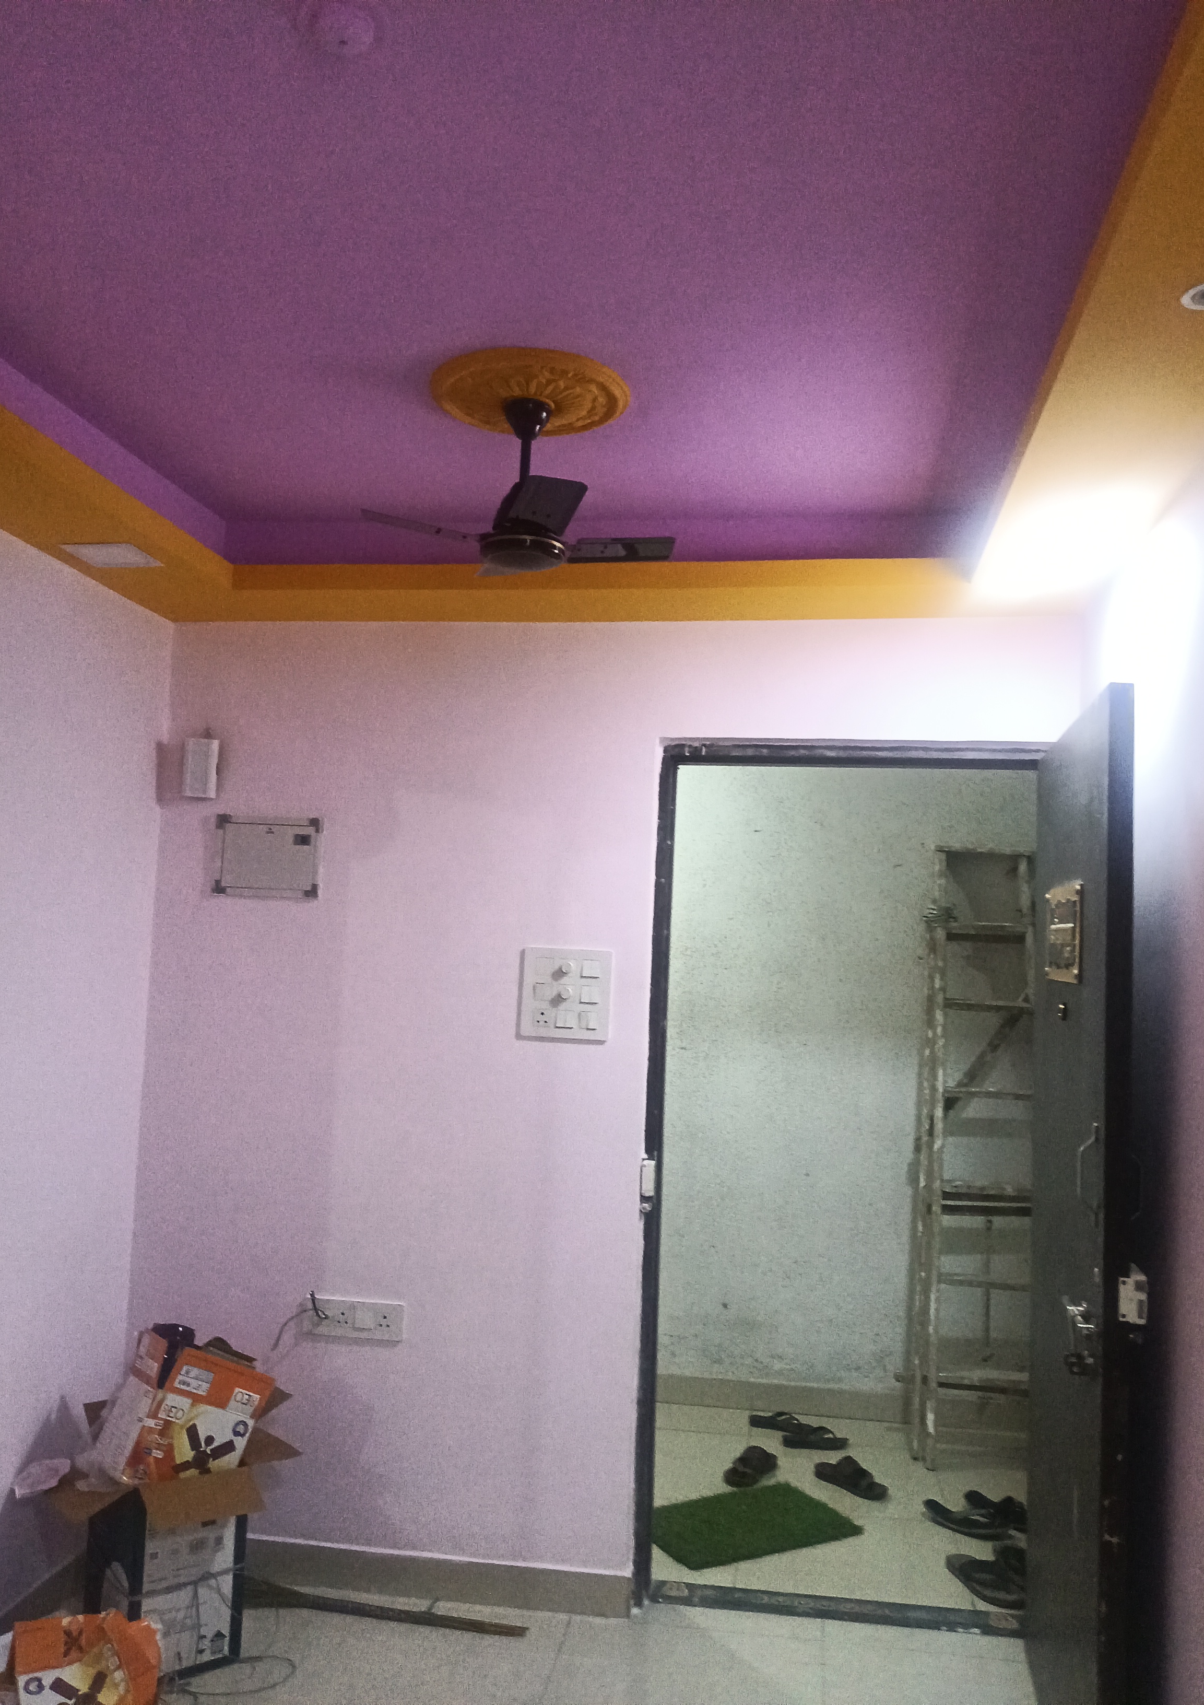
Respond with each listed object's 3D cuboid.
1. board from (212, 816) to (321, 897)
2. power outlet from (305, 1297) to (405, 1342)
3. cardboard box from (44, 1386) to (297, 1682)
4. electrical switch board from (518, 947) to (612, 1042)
[{"bbox_3d":[-0.851,0.011,3.390,0.270,0.203,0.035,1,-5,9],"label":"board"},{"bbox_3d":[-0.606,1.145,3.265,0.250,0.089,0.020,1,-5,9],"label":"power outlet"},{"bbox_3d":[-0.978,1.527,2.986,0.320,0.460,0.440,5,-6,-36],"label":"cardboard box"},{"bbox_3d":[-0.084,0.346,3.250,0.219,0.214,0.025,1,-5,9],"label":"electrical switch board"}]

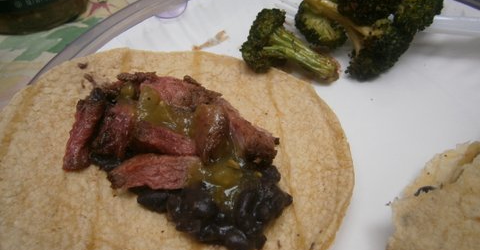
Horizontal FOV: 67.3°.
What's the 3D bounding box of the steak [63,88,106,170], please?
[{"bbox_3d":[-0.064,0.002,0.149,0.010,0.011,0.033,-1,44,-9],"label":"steak"}]

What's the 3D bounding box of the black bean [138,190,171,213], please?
[{"bbox_3d":[-0.031,0.027,0.130,0.012,0.008,0.008,7,43,-1],"label":"black bean"}]

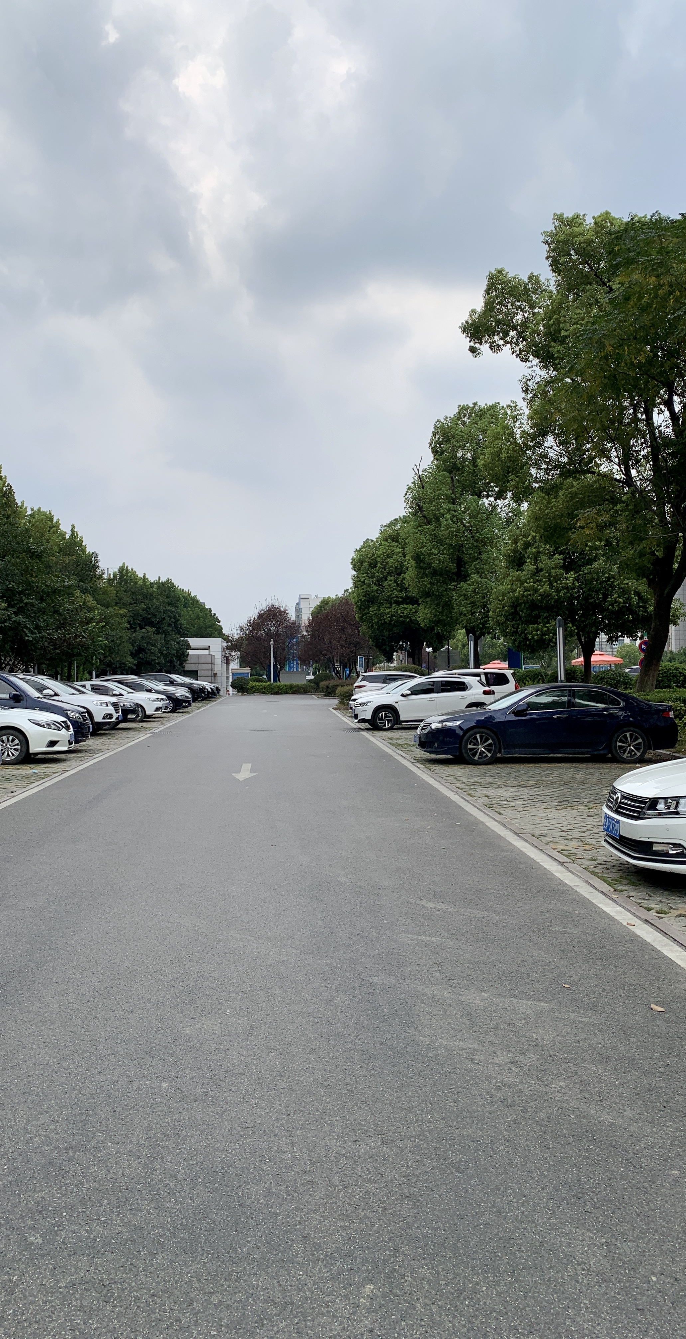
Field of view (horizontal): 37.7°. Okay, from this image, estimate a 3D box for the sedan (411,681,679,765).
[{"bbox_3d":[3.830,0.976,19.100,4.720,1.440,1.840,-1,0,-2],"label":"sedan"}]

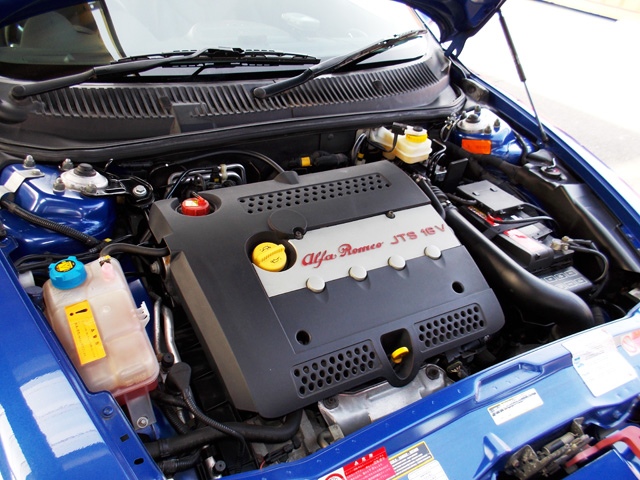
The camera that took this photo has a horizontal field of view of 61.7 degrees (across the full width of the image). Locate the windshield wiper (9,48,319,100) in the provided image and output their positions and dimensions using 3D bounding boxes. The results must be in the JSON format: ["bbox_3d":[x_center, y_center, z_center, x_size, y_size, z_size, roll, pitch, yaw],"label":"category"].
[{"bbox_3d":[-0.368,-0.462,1.433,0.820,0.055,0.090,-13,63,-21],"label":"windshield wiper"}]

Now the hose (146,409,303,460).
[{"bbox_3d":[-0.167,0.362,0.979,0.285,0.045,0.050,-4,35,-14],"label":"hose"}]

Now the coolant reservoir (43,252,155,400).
[{"bbox_3d":[-0.434,0.171,1.057,0.162,0.235,0.165,-13,38,-25],"label":"coolant reservoir"}]

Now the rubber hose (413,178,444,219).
[{"bbox_3d":[0.284,-0.100,1.396,0.030,0.035,0.200,-3,44,-12],"label":"rubber hose"}]

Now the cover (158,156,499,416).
[{"bbox_3d":[0.028,0.074,1.102,0.585,0.110,0.485,-13,56,-25],"label":"cover"}]

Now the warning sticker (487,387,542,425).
[{"bbox_3d":[0.329,0.277,0.894,0.108,0.002,0.032,-13,48,-25],"label":"warning sticker"}]

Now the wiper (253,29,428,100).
[{"bbox_3d":[0.105,-0.558,1.642,0.770,0.055,0.065,-32,72,-35],"label":"wiper"}]

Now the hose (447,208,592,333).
[{"bbox_3d":[0.469,0.062,1.314,0.115,0.130,0.470,-13,38,-25],"label":"hose"}]

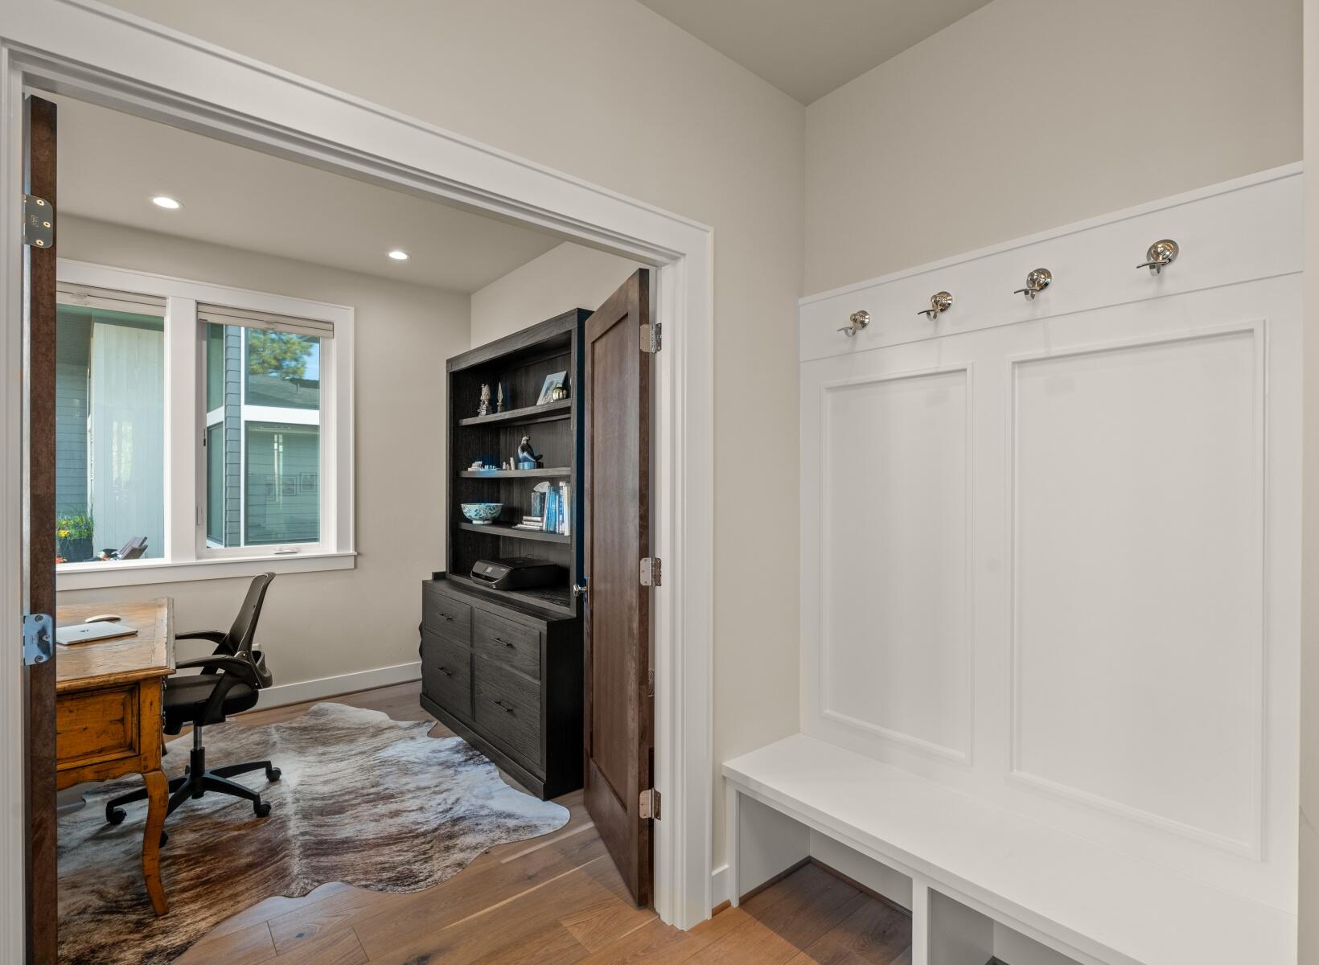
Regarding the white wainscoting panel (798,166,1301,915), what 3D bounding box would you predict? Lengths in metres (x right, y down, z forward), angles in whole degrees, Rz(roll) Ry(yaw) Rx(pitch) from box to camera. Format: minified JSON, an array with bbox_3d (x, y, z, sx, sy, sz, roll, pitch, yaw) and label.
[{"bbox_3d":[0.935,0.122,1.808,0.040,1.570,1.325,0,0,-40],"label":"white wainscoting panel"}]

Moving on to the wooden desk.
[{"bbox_3d":[-2.293,0.972,2.358,0.800,0.770,1.550,0,0,-38],"label":"wooden desk"}]

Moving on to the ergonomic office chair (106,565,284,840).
[{"bbox_3d":[-1.904,0.877,2.672,0.600,0.960,0.610,0,0,-40],"label":"ergonomic office chair"}]

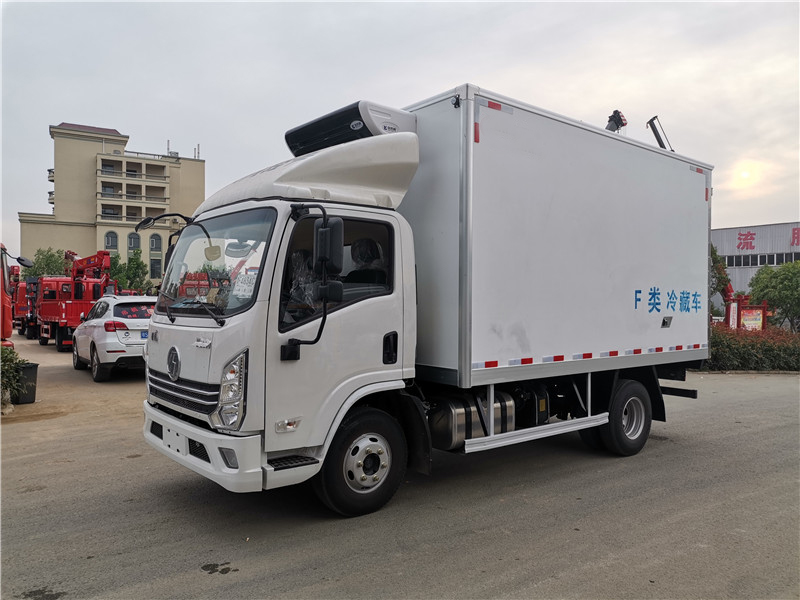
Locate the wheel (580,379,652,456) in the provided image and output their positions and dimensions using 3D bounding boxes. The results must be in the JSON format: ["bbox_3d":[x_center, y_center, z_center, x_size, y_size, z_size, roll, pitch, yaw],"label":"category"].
[{"bbox_3d":[2.357,1.241,6.566,0.810,0.810,0.460,1,0,-39],"label":"wheel"}]

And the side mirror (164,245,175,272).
[{"bbox_3d":[-2.145,-0.369,5.708,0.100,0.350,0.200,1,0,-39],"label":"side mirror"}]

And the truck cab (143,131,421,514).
[{"bbox_3d":[-1.045,0.125,4.889,1.550,2.950,2.060,1,0,-39],"label":"truck cab"}]

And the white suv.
[{"bbox_3d":[-6.000,0.778,13.400,1.860,1.680,4.550,1,0,-36],"label":"white suv"}]

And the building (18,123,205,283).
[{"bbox_3d":[-46.100,-11.790,96.200,25.000,27.000,17.000,1,0,-31],"label":"building"}]

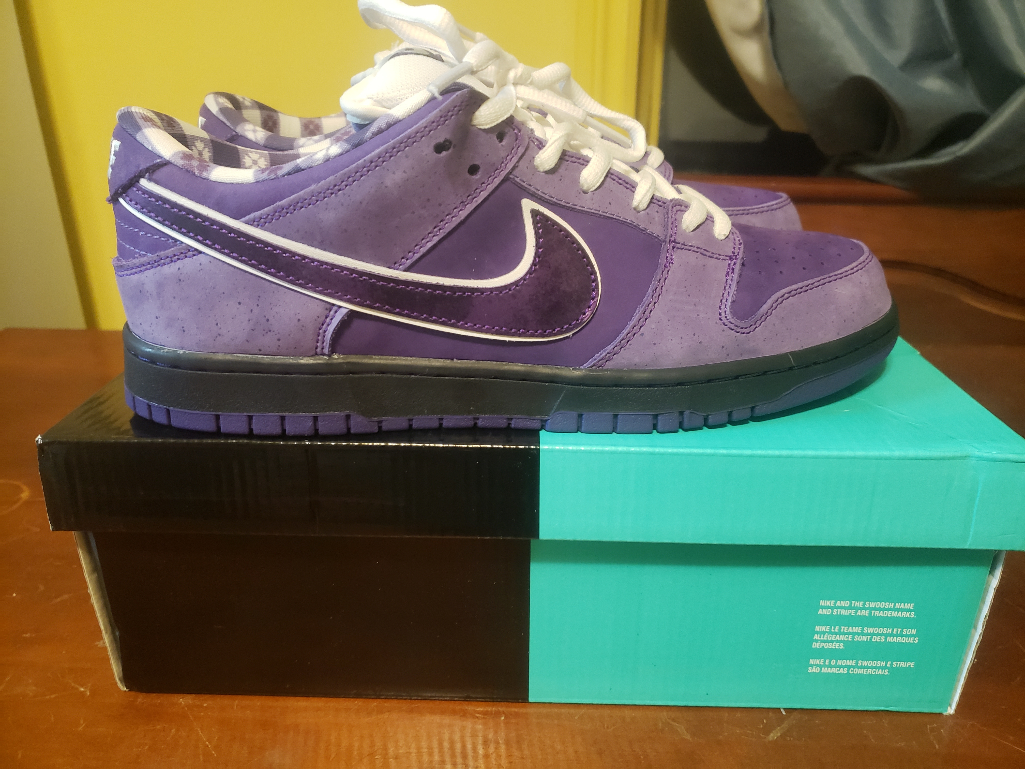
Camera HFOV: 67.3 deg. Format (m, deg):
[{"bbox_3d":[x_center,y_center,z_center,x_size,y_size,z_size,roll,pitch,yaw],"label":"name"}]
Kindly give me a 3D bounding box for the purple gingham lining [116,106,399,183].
[{"bbox_3d":[-0.086,-0.081,0.273,0.107,0.037,0.073,-2,24,-4],"label":"purple gingham lining"}]

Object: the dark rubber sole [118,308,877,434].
[{"bbox_3d":[0.005,-0.017,0.308,0.307,0.034,0.110,-2,24,-4],"label":"dark rubber sole"}]

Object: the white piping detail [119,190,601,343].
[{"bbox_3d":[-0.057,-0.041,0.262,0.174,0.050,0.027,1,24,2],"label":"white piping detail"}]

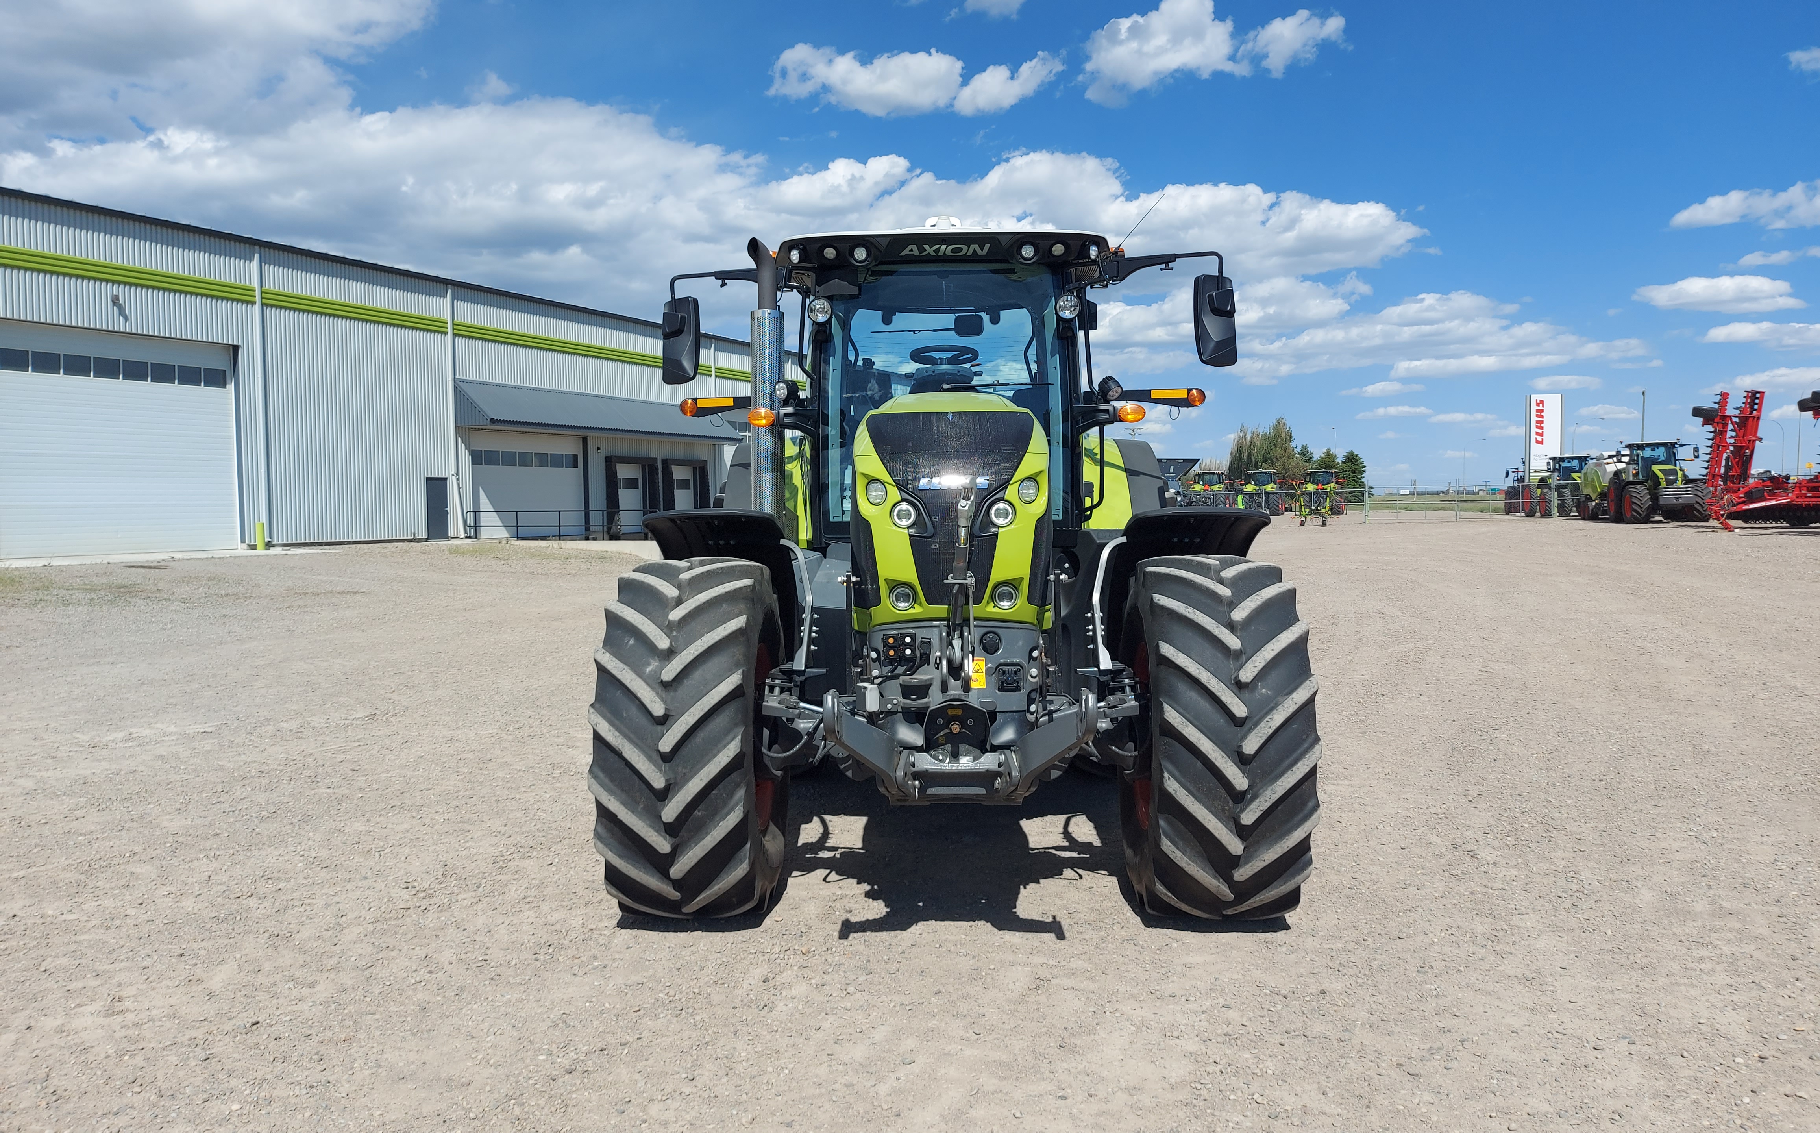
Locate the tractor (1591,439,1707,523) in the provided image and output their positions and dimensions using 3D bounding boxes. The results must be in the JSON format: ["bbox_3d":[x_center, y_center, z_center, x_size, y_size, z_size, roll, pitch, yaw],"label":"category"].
[{"bbox_3d":[32.000,-3.560,54.000,3.000,3.350,5.600,1,3,19],"label":"tractor"}]

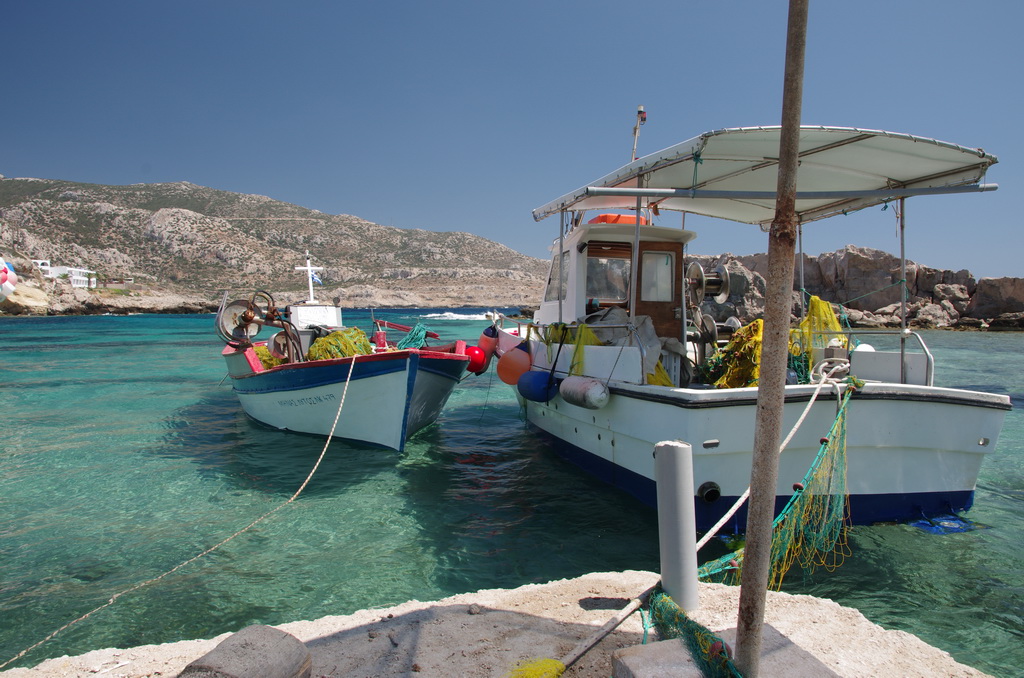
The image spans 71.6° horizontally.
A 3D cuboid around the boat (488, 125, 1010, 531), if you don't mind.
[{"bbox_3d":[1.600,-0.087,9.207,3.050,3.200,8.000,-1,3,-17],"label":"boat"}]

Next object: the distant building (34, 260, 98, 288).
[{"bbox_3d":[-112.253,-16.180,178.000,9.000,7.000,12.500,3,4,42],"label":"distant building"}]

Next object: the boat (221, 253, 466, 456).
[{"bbox_3d":[-2.680,-0.134,11.407,3.100,2.800,7.400,-1,3,-25],"label":"boat"}]

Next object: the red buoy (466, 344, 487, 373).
[{"bbox_3d":[-0.568,0.324,11.200,0.410,0.420,0.410,0,3,0],"label":"red buoy"}]

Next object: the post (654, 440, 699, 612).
[{"bbox_3d":[0.764,0.868,3.290,0.175,0.780,0.175,-2,2,0],"label":"post"}]

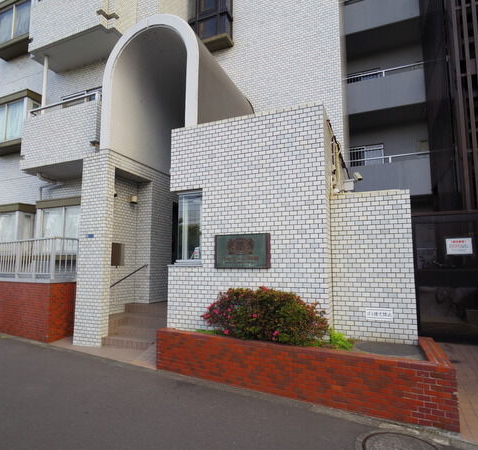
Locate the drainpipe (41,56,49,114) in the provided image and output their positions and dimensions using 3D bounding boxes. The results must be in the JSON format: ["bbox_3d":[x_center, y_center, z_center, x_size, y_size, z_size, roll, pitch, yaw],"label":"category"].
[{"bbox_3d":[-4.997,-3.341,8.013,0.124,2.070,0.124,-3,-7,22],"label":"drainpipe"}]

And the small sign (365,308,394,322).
[{"bbox_3d":[1.816,1.169,4.024,0.313,0.143,0.011,-3,-7,22],"label":"small sign"}]

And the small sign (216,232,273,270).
[{"bbox_3d":[0.041,0.372,4.340,0.833,0.474,0.046,-3,-7,22],"label":"small sign"}]

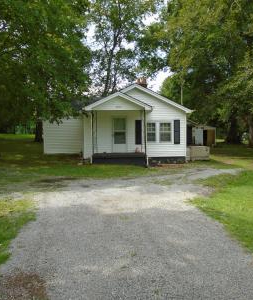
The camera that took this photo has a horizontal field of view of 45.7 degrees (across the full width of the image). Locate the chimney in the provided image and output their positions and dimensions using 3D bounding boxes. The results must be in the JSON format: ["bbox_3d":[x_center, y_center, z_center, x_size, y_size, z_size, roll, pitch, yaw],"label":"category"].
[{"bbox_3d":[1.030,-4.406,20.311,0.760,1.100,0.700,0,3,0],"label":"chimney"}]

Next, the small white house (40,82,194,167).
[{"bbox_3d":[-1.200,-1.673,20.944,10.000,4.700,11.200,0,3,0],"label":"small white house"}]

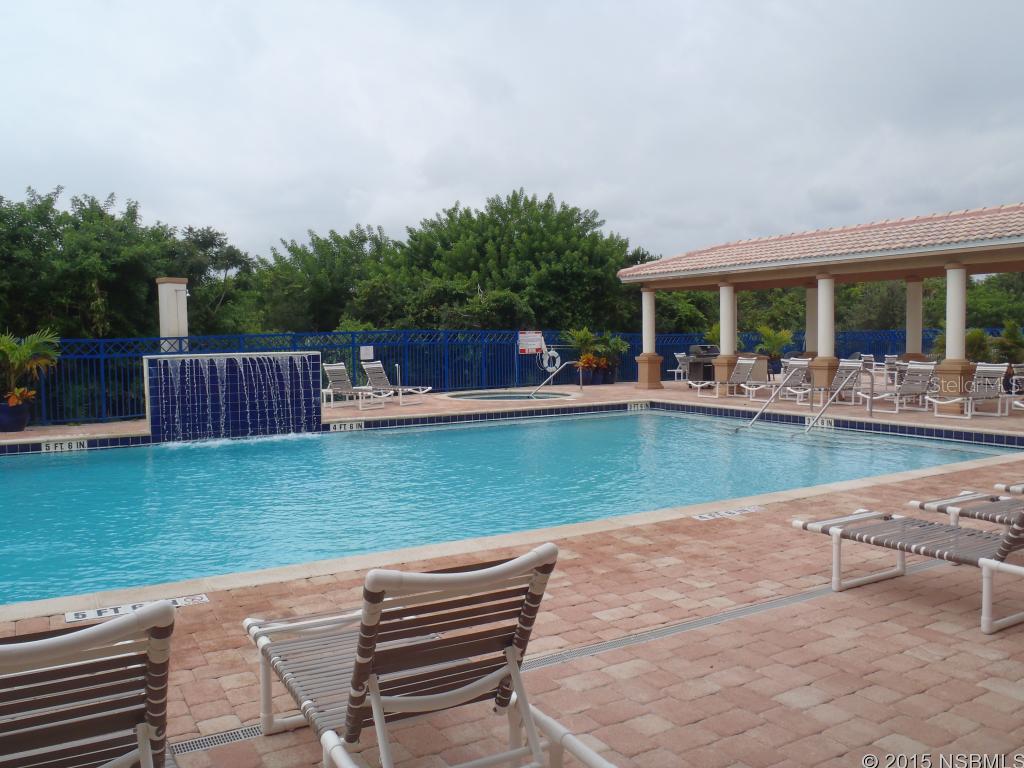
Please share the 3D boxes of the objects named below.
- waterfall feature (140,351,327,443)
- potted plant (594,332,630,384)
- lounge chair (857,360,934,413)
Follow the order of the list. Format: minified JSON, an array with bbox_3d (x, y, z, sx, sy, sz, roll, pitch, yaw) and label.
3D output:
[{"bbox_3d":[-4.630,0.198,13.937,2.800,1.384,0.480,-3,4,-28],"label":"waterfall feature"},{"bbox_3d":[2.839,-0.720,23.400,1.050,1.470,1.050,-1,4,0],"label":"potted plant"},{"bbox_3d":[6.907,0.039,14.584,1.700,0.850,0.640,-3,4,-28],"label":"lounge chair"}]

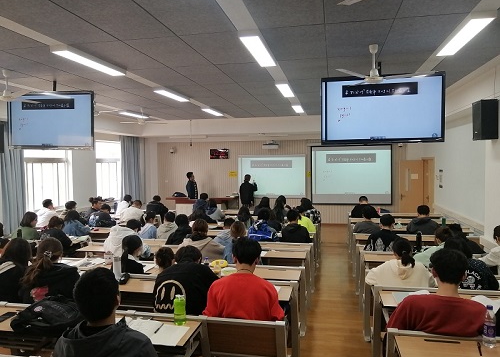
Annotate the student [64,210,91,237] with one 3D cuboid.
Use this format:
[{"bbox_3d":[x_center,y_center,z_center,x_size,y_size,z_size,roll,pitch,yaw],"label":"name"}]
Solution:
[{"bbox_3d":[-3.368,1.234,7.659,0.520,1.251,0.740,-1,2,12],"label":"student"}]

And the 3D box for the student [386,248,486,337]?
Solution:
[{"bbox_3d":[1.311,1.103,2.825,0.620,1.300,0.760,0,2,10],"label":"student"}]

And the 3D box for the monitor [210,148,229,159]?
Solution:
[{"bbox_3d":[-1.043,-0.832,13.468,0.660,0.350,0.070,0,3,12],"label":"monitor"}]

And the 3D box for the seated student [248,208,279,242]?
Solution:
[{"bbox_3d":[0.262,1.166,6.880,0.540,1.281,0.740,0,3,12],"label":"seated student"}]

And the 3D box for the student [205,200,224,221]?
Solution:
[{"bbox_3d":[-0.753,1.103,8.997,0.500,1.258,0.740,0,3,12],"label":"student"}]

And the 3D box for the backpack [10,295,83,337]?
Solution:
[{"bbox_3d":[-1.348,0.916,2.695,0.470,0.180,0.330,-1,2,-3],"label":"backpack"}]

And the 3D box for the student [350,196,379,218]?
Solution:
[{"bbox_3d":[2.697,1.041,9.139,0.620,1.272,0.740,-1,2,12],"label":"student"}]

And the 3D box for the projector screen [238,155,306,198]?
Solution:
[{"bbox_3d":[0.737,-0.075,13.197,2.280,1.420,0.060,0,2,12],"label":"projector screen"}]

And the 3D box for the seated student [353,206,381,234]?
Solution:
[{"bbox_3d":[2.203,1.124,7.417,0.540,1.256,0.740,0,3,12],"label":"seated student"}]

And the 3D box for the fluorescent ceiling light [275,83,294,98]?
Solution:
[{"bbox_3d":[0.613,-1.504,6.609,0.170,0.070,1.200,-1,2,12],"label":"fluorescent ceiling light"}]

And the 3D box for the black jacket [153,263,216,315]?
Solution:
[{"bbox_3d":[-0.495,0.993,3.221,0.520,0.580,0.500,-1,2,12],"label":"black jacket"}]

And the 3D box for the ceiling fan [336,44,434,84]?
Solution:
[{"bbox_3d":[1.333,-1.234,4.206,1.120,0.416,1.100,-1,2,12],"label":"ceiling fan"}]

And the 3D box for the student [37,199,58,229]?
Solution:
[{"bbox_3d":[-4.404,1.145,8.824,0.540,1.307,0.740,0,3,17],"label":"student"}]

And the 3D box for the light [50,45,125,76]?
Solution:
[{"bbox_3d":[-1.939,-1.433,4.826,0.190,0.080,1.200,0,2,12],"label":"light"}]

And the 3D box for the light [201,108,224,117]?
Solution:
[{"bbox_3d":[-0.888,-1.605,9.378,0.210,0.070,1.210,0,2,12],"label":"light"}]

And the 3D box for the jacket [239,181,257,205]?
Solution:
[{"bbox_3d":[-0.042,0.479,12.702,0.540,0.750,0.380,0,3,27],"label":"jacket"}]

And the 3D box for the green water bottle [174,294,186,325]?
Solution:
[{"bbox_3d":[-0.470,0.885,2.636,0.073,0.200,0.073,0,2,0],"label":"green water bottle"}]

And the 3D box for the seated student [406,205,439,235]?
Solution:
[{"bbox_3d":[3.096,1.128,6.958,0.510,1.270,0.680,0,2,12],"label":"seated student"}]

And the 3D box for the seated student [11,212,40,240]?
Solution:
[{"bbox_3d":[-3.720,1.154,6.775,0.500,1.239,0.740,0,3,17],"label":"seated student"}]

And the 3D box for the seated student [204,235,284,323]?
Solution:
[{"bbox_3d":[-0.027,1.122,3.208,0.550,1.302,0.740,-1,2,12],"label":"seated student"}]

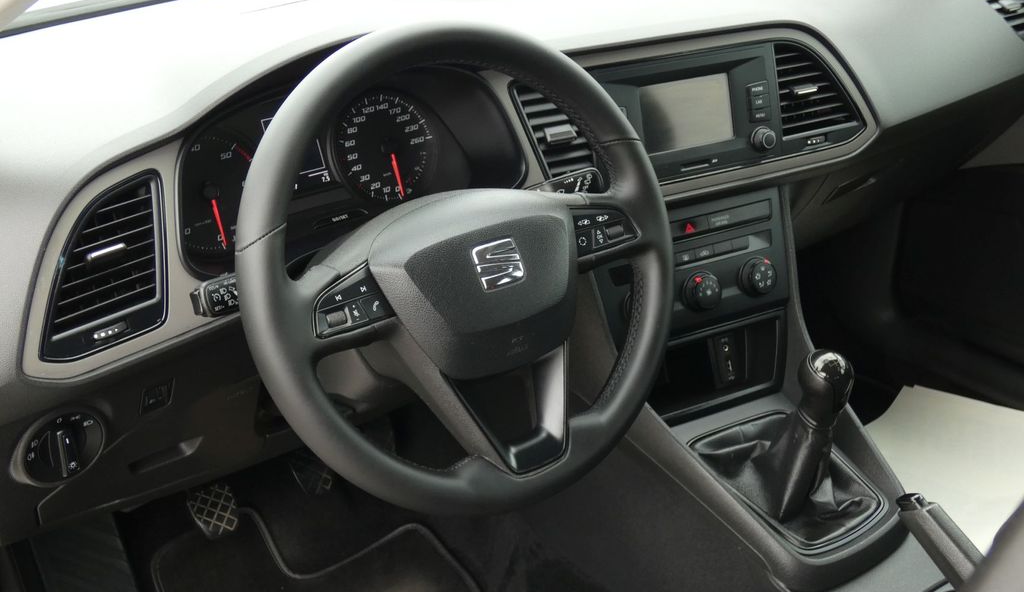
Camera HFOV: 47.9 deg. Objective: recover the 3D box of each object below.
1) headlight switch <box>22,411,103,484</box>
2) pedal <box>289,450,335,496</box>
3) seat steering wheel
[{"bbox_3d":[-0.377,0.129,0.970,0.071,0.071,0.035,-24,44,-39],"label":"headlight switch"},{"bbox_3d":[-0.249,0.218,1.430,0.056,0.060,0.028,-18,-9,-32],"label":"pedal"},{"bbox_3d":[-0.034,-0.023,0.875,0.372,0.372,0.090,-18,5,-32],"label":"seat steering wheel"}]

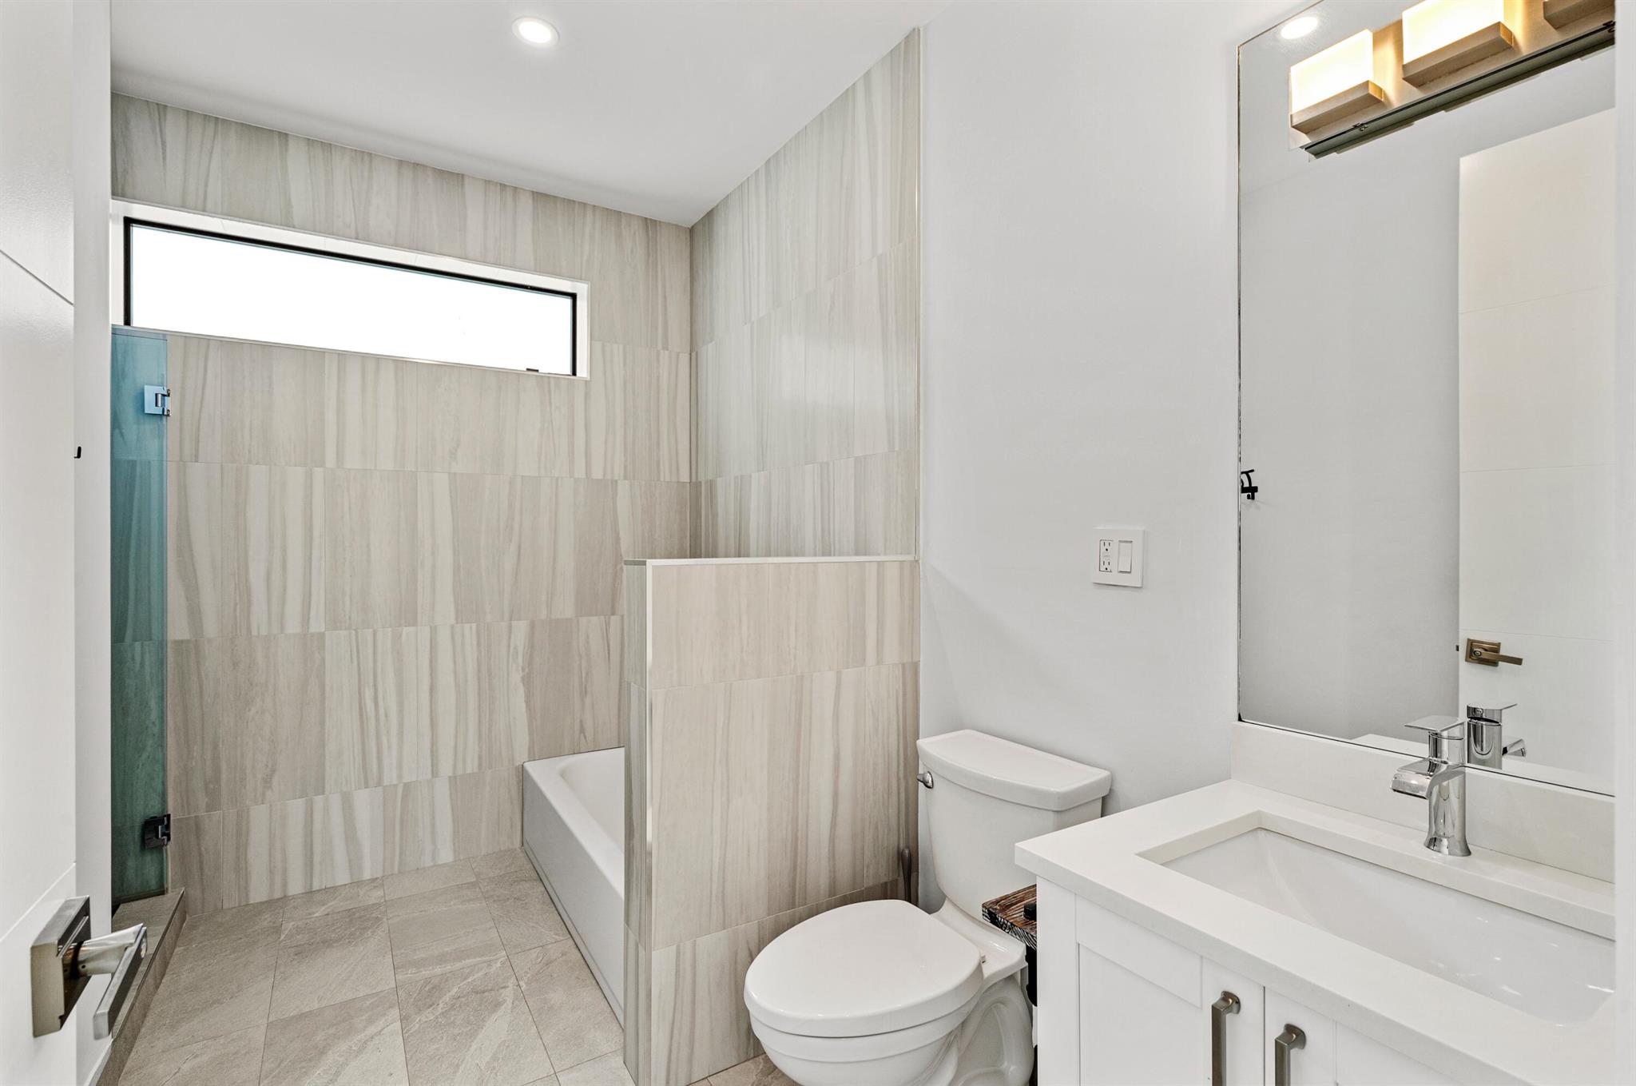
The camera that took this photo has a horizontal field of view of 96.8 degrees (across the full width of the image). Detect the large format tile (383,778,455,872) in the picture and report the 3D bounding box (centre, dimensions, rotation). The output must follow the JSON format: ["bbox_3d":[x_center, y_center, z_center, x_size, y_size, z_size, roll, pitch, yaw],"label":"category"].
[{"bbox_3d":[-1.568,1.110,2.863,0.247,0.345,0.012,0,0,-33],"label":"large format tile"}]

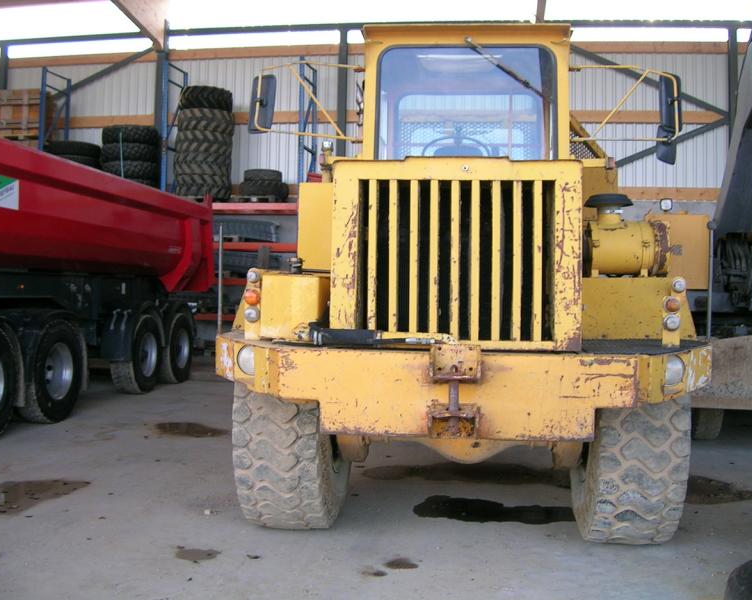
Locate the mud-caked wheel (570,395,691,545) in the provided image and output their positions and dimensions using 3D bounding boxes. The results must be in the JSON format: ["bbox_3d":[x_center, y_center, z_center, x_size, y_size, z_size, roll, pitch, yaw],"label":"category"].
[{"bbox_3d":[1.450,0.705,4.800,0.515,1.440,1.440,1,0,8],"label":"mud-caked wheel"}]

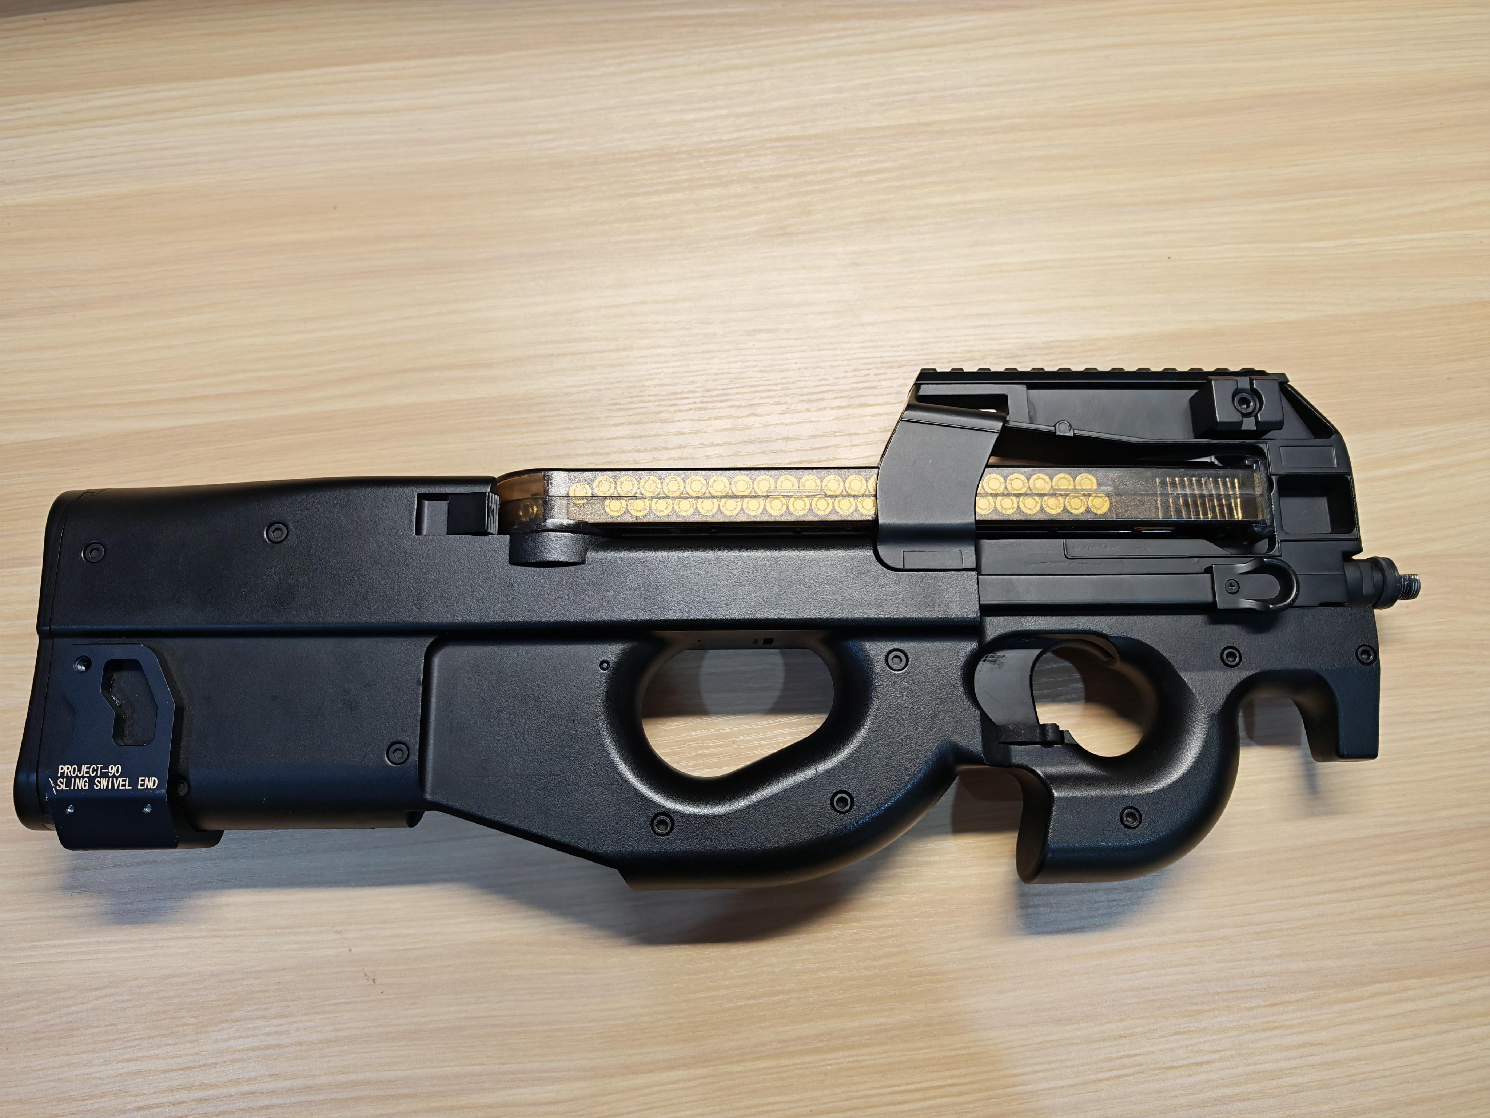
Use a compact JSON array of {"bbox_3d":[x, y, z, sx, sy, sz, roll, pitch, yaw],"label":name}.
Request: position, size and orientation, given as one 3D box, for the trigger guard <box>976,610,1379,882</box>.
[{"bbox_3d":[0.148,0.066,0.365,0.138,0.046,0.090,0,76,0],"label":"trigger guard"}]

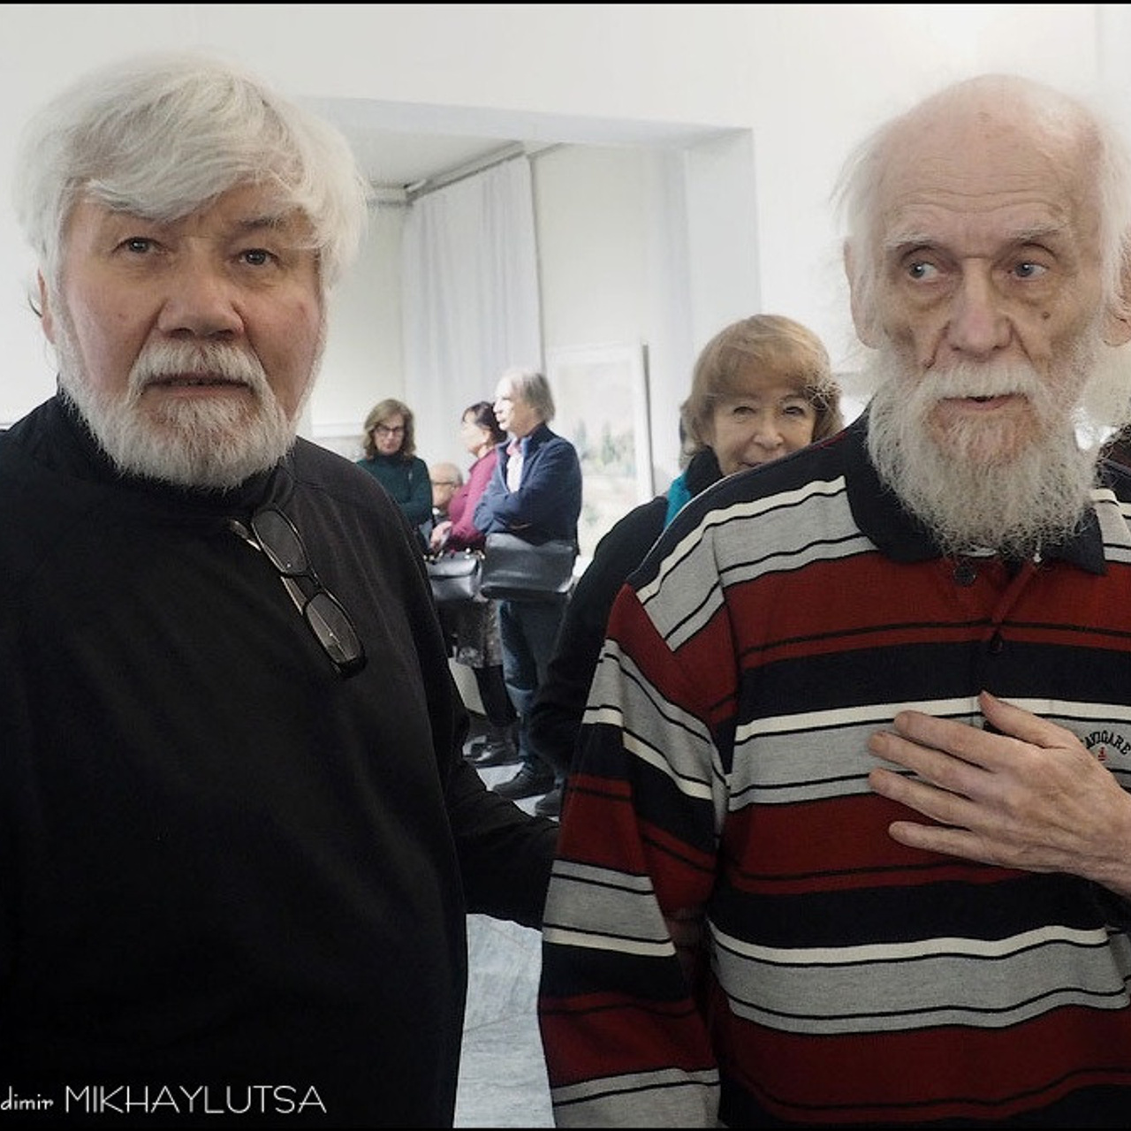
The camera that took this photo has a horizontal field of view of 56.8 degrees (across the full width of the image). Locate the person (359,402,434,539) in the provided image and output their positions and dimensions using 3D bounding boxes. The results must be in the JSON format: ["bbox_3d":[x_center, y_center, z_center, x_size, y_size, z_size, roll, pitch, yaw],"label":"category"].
[{"bbox_3d":[-0.775,0.065,4.850,0.460,1.660,0.320,-4,6,-12],"label":"person"}]

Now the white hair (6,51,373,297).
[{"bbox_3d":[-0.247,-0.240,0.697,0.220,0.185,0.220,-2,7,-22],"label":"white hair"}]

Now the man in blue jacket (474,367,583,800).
[{"bbox_3d":[-0.150,0.057,4.170,0.420,1.700,0.500,-8,7,-39],"label":"man in blue jacket"}]

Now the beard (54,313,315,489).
[{"bbox_3d":[-0.234,-0.100,0.660,0.155,0.115,0.115,-2,7,-22],"label":"beard"}]

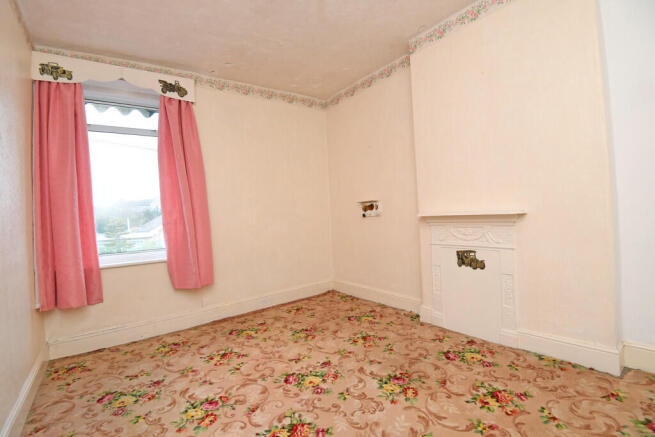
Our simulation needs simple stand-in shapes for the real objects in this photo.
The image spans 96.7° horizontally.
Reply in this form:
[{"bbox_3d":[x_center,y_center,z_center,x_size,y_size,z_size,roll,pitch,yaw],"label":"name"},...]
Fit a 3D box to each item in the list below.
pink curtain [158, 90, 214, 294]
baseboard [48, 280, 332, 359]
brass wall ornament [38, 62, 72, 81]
[{"bbox_3d":[-1.408,-0.263,2.903,0.431,1.908,0.130,-3,0,-36],"label":"pink curtain"},{"bbox_3d":[-1.111,1.006,3.224,2.905,0.165,0.028,-3,0,-36],"label":"baseboard"},{"bbox_3d":[-2.165,-1.176,2.327,0.199,0.140,0.022,-3,0,-36],"label":"brass wall ornament"}]

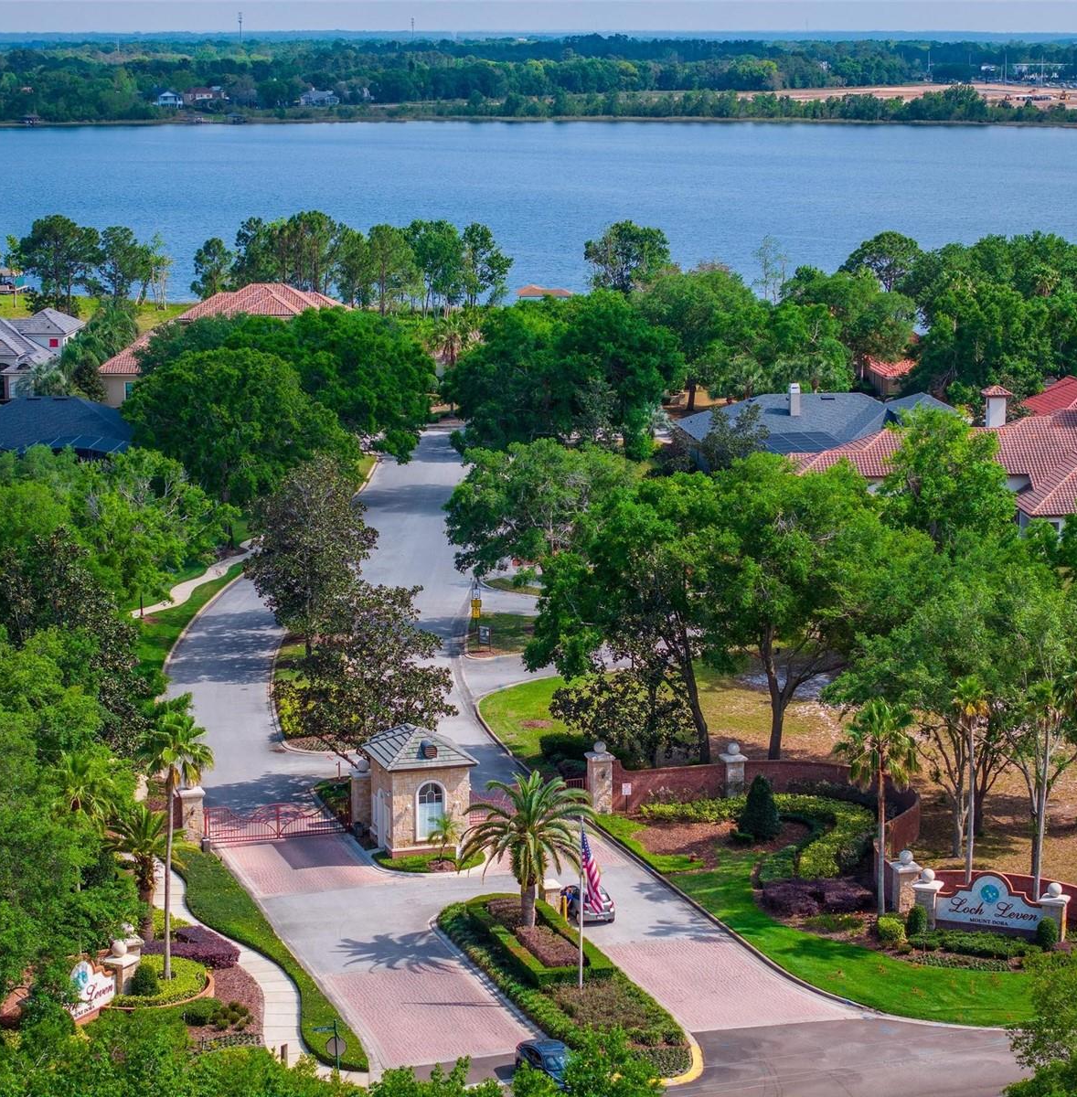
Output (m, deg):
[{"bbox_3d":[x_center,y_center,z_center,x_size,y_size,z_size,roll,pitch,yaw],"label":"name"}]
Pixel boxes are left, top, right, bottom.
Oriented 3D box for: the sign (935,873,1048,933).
[{"bbox_3d":[21.423,16.777,139.930,5.300,3.050,0.450,5,11,24],"label":"sign"}]

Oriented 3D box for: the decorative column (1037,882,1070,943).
[{"bbox_3d":[23.161,16.272,132.993,1.220,2.650,1.220,4,11,20],"label":"decorative column"}]

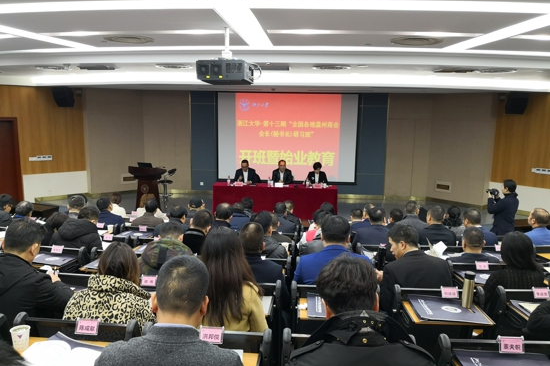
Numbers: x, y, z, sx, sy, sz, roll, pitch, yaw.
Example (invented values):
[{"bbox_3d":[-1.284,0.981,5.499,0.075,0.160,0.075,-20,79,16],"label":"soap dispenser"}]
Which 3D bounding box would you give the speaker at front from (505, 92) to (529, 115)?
[{"bbox_3d":[5.384,-1.884,9.560,0.370,0.600,0.360,1,32,3],"label":"speaker at front"}]

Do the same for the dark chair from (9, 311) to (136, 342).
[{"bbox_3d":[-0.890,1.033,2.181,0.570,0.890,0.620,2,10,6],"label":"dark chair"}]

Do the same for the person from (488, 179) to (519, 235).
[{"bbox_3d":[3.758,0.747,7.120,0.520,1.620,0.500,7,11,35],"label":"person"}]

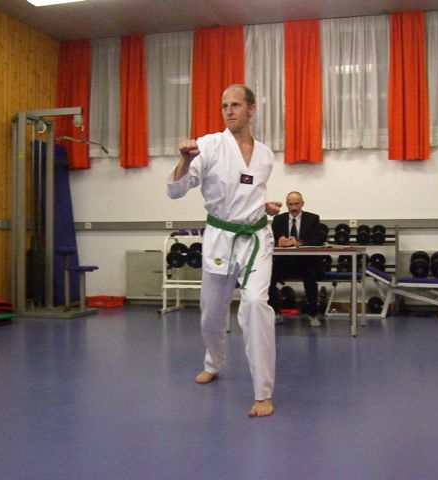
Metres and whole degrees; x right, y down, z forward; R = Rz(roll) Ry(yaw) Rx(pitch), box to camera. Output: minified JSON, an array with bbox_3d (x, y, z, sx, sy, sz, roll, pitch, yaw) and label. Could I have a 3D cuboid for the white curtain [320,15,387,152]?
[{"bbox_3d":[1.524,-1.758,7.895,0.762,1.503,0.130,0,0,13],"label":"white curtain"}]

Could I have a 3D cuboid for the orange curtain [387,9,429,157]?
[{"bbox_3d":[2.097,-1.700,7.758,0.437,1.642,0.130,0,0,13],"label":"orange curtain"}]

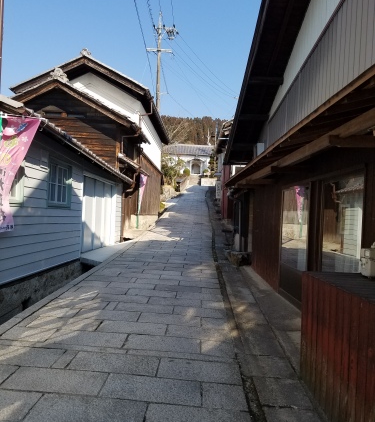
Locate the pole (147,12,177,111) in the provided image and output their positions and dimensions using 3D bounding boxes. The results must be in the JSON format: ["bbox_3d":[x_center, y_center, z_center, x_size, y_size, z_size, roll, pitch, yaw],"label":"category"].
[{"bbox_3d":[-2.100,-7.400,28.500,2.200,15.200,0.700,2,-1,-3],"label":"pole"}]

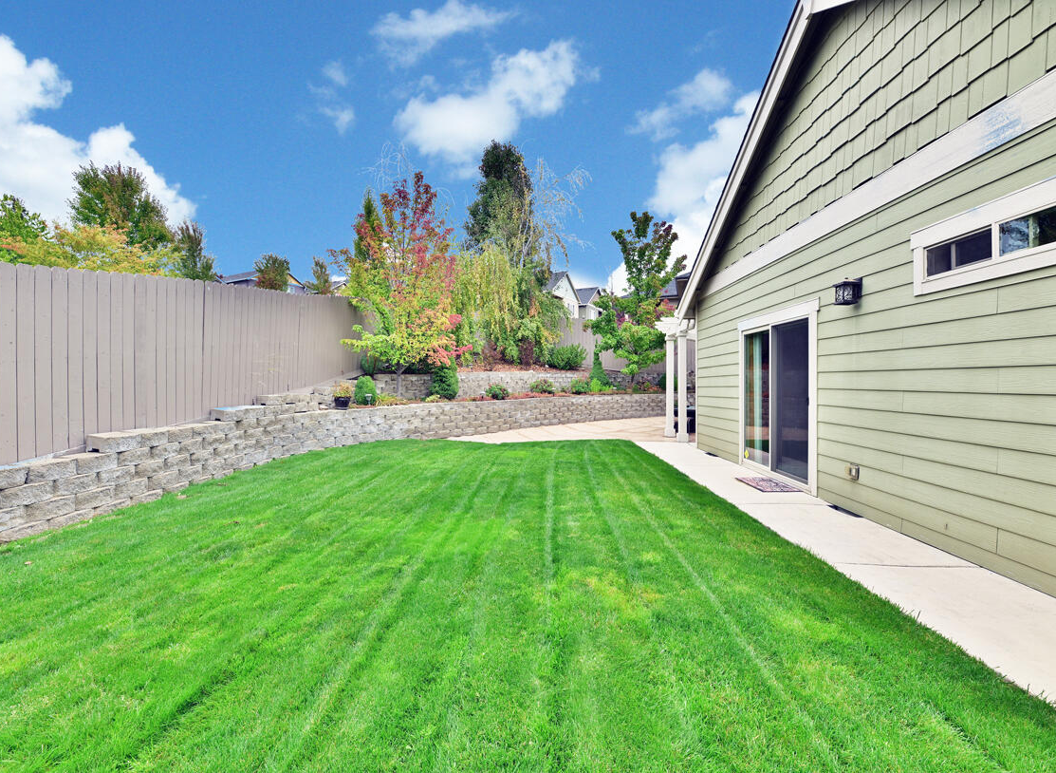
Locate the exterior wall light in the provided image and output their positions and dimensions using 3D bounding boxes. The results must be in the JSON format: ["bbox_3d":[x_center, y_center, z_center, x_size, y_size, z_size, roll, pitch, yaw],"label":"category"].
[{"bbox_3d":[3.109,-0.930,4.390,0.200,0.260,0.165,0,1,1],"label":"exterior wall light"}]

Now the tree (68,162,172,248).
[{"bbox_3d":[-15.400,-4.450,17.000,3.800,8.000,3.700,0,1,1],"label":"tree"}]

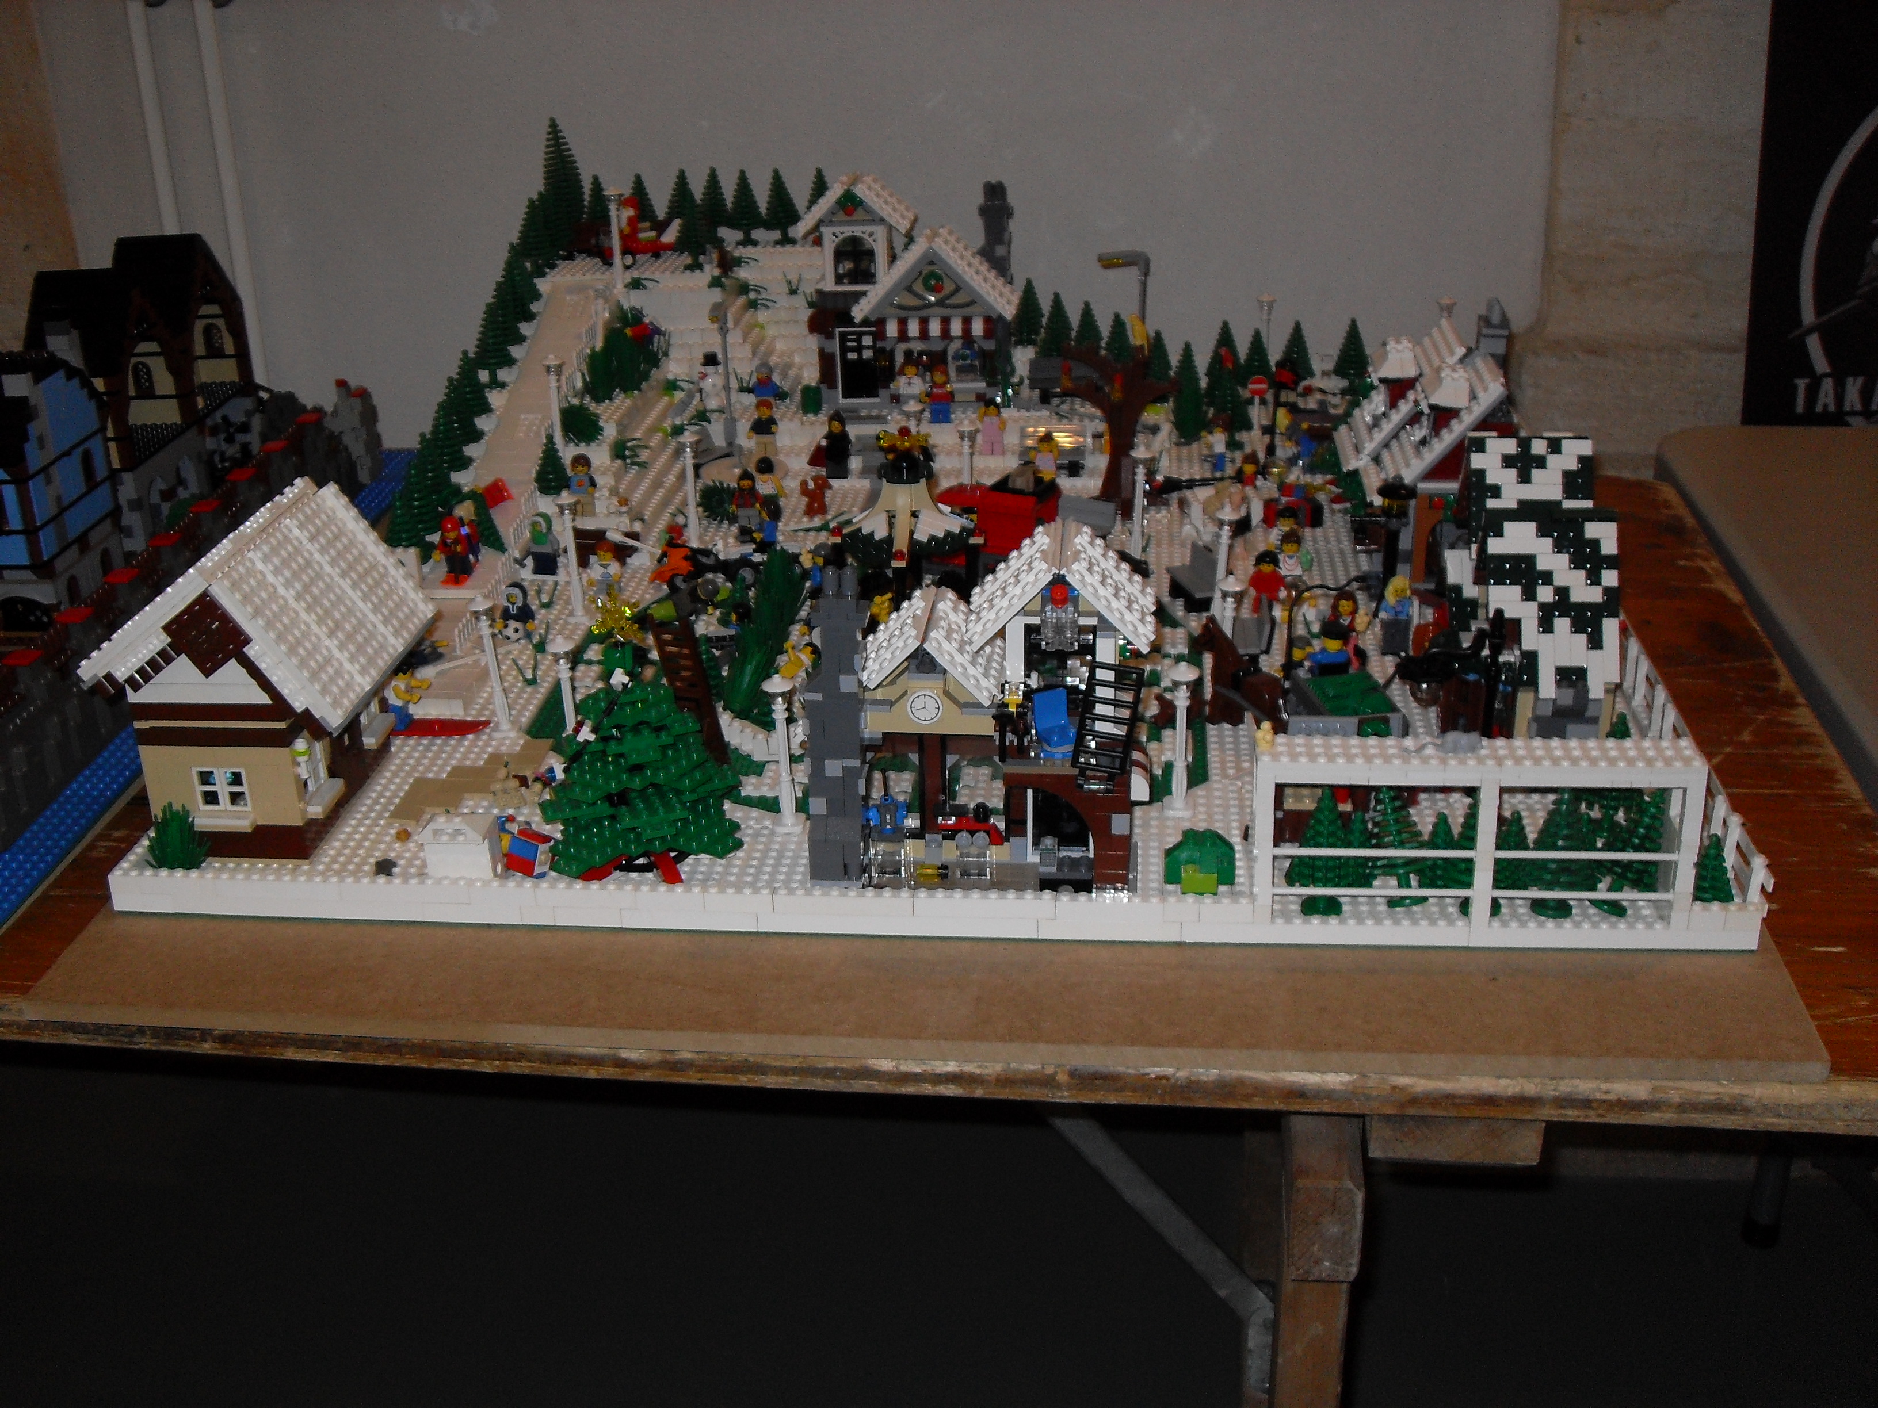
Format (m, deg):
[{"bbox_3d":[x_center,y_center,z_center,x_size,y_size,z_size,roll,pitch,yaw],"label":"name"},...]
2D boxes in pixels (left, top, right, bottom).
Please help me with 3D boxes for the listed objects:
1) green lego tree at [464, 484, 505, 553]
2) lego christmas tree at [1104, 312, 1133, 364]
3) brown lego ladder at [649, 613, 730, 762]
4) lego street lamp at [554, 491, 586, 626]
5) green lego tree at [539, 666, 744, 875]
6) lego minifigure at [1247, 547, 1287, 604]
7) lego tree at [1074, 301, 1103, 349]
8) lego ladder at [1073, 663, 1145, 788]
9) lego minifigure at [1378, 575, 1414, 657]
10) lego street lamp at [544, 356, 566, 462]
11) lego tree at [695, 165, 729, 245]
[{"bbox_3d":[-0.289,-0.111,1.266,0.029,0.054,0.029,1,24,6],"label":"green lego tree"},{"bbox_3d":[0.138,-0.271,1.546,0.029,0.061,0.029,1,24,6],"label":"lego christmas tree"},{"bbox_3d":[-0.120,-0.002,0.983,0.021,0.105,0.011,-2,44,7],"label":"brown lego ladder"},{"bbox_3d":[-0.230,-0.091,1.250,0.017,0.084,0.017,1,23,6],"label":"lego street lamp"},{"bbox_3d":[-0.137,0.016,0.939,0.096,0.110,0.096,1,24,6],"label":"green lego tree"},{"bbox_3d":[0.196,-0.072,1.197,0.024,0.041,0.014,1,24,6],"label":"lego minifigure"},{"bbox_3d":[0.123,-0.302,1.655,0.030,0.062,0.030,1,24,6],"label":"lego tree"},{"bbox_3d":[0.075,0.011,0.886,0.024,0.058,0.005,10,16,2],"label":"lego ladder"},{"bbox_3d":[0.263,-0.051,1.153,0.021,0.045,0.017,1,24,6],"label":"lego minifigure"},{"bbox_3d":[-0.272,-0.210,1.430,0.016,0.079,0.016,1,24,6],"label":"lego street lamp"},{"bbox_3d":[-0.183,-0.405,1.632,0.030,0.064,0.030,1,23,6],"label":"lego tree"}]

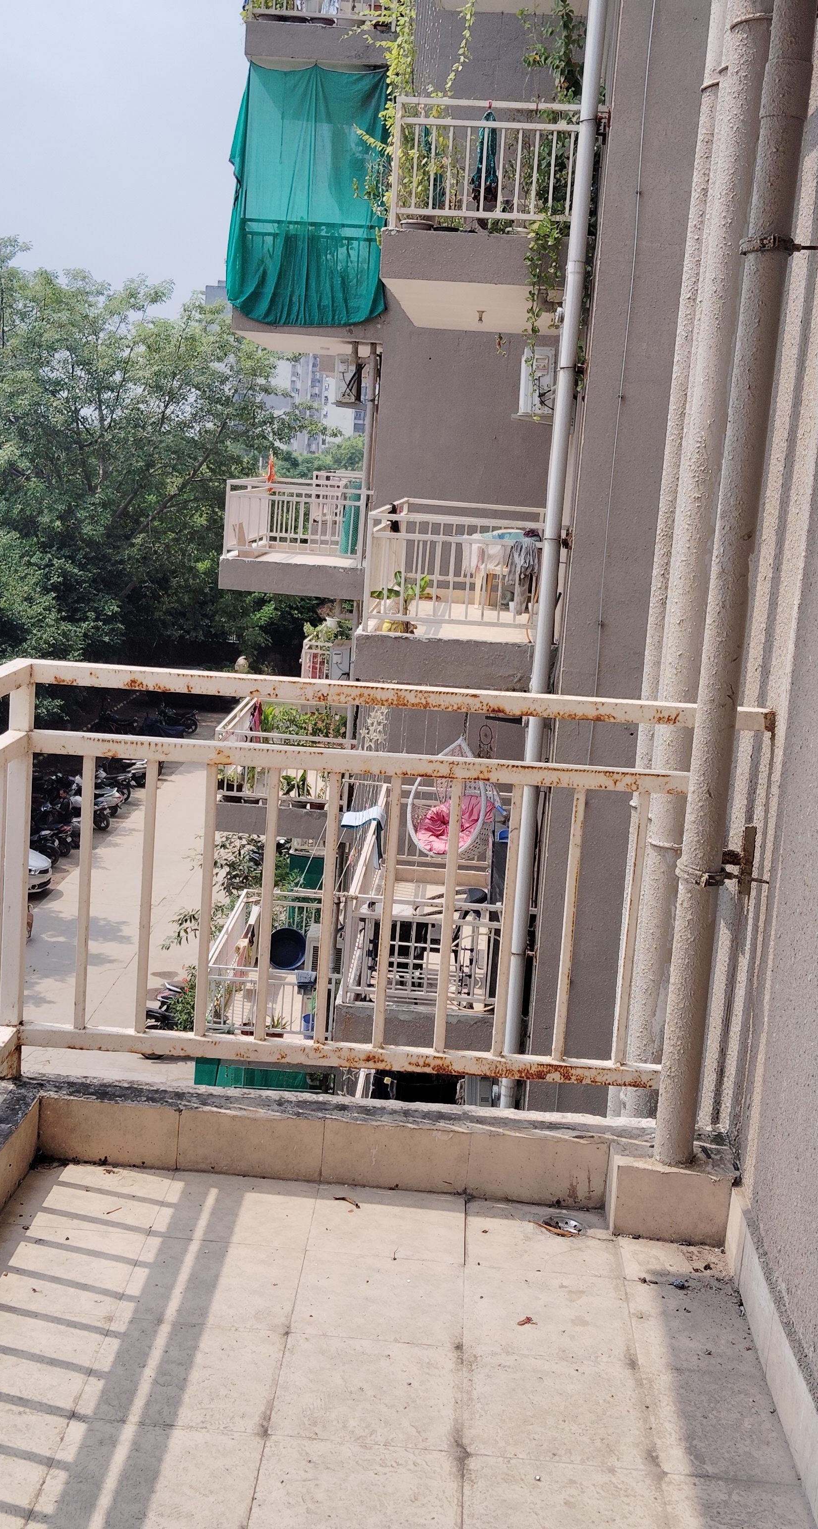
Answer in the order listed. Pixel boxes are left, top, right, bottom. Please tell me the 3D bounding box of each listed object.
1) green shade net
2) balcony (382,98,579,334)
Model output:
[{"bbox_3d":[-1.124,-6.513,18.879,1.820,2.870,0.400,4,10,2],"label":"green shade net"},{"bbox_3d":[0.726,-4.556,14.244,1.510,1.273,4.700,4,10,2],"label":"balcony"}]

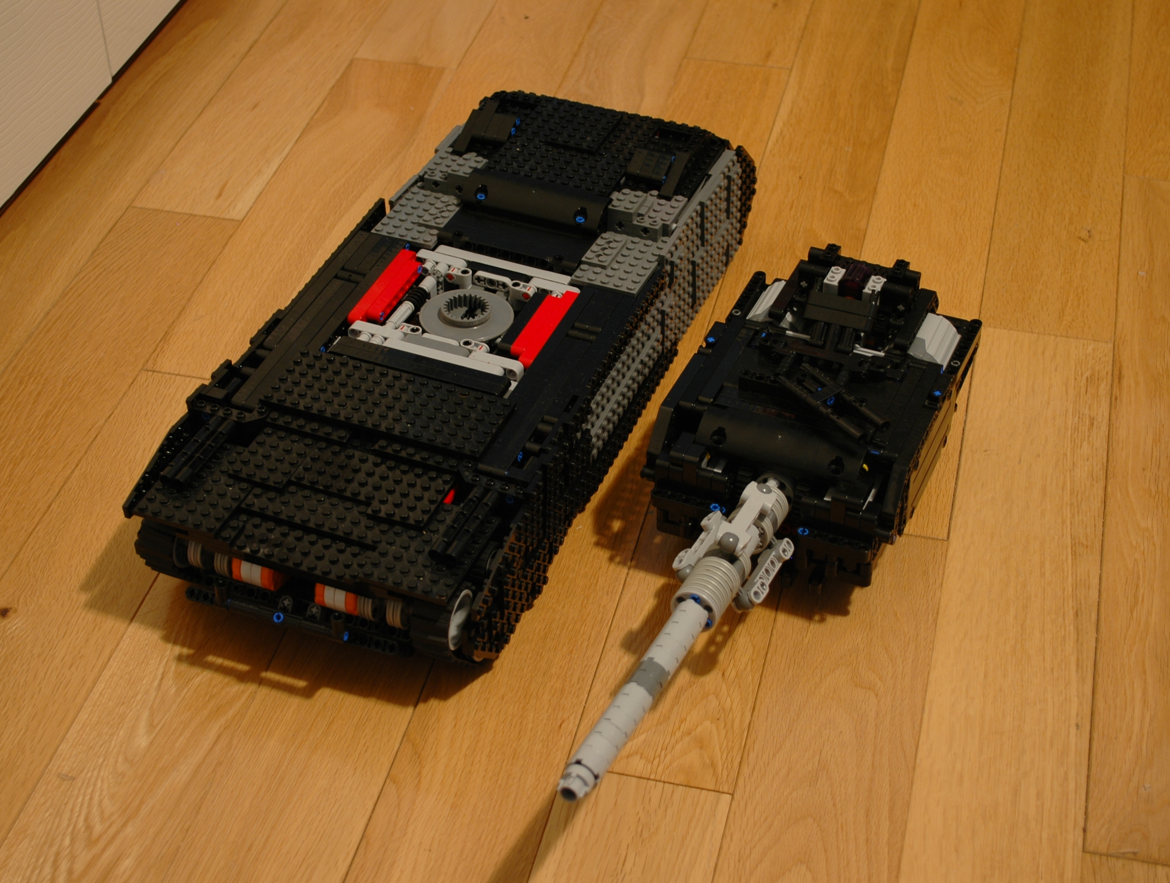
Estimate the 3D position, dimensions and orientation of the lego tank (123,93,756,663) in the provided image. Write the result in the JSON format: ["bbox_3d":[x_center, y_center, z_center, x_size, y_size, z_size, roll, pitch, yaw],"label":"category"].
[{"bbox_3d":[-0.060,-0.061,1.111,0.190,0.100,0.452,14,43,17],"label":"lego tank"}]

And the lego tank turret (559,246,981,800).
[{"bbox_3d":[0.081,0.050,0.969,0.136,0.108,0.447,14,43,17],"label":"lego tank turret"}]

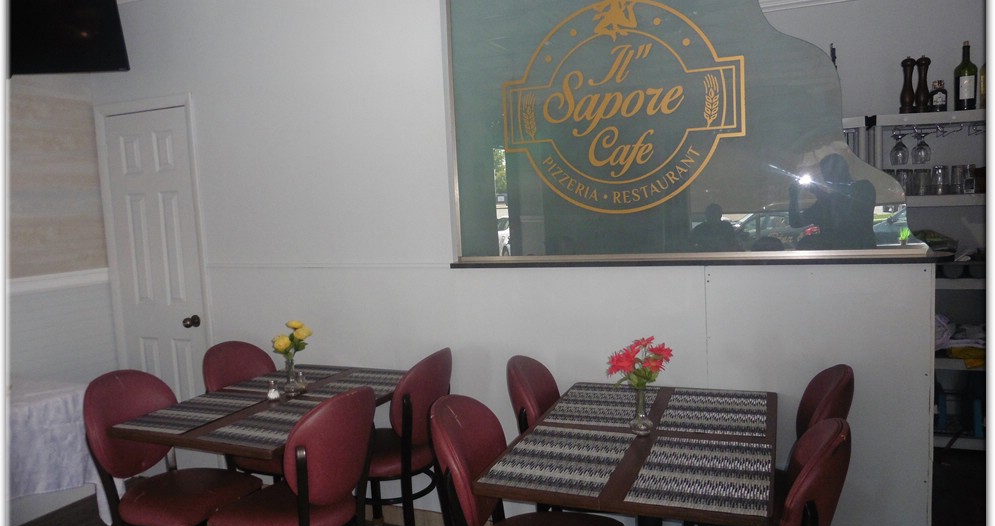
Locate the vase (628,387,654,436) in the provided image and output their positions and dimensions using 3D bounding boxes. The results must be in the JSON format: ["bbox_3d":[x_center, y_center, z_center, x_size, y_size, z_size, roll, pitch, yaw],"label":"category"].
[{"bbox_3d":[0.449,0.456,2.162,0.074,0.150,0.074,0,6,23],"label":"vase"}]

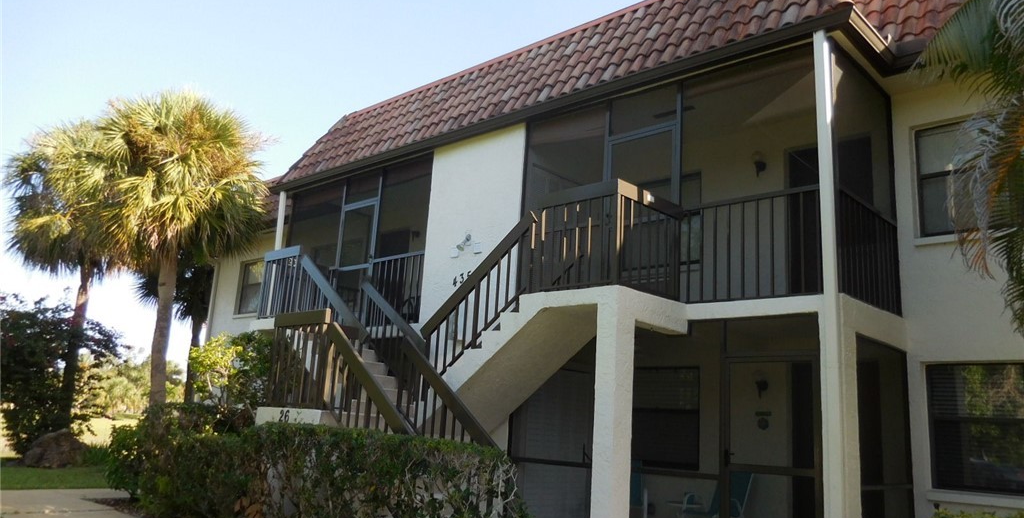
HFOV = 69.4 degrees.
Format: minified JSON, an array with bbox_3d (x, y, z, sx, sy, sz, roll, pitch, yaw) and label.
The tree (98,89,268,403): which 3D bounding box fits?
[{"bbox_3d":[-6.226,0.255,13.392,3.150,7.128,3.150,9,-13,-25],"label":"tree"}]

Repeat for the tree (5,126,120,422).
[{"bbox_3d":[-9.931,0.458,16.063,3.000,7.415,3.000,10,-13,-31],"label":"tree"}]

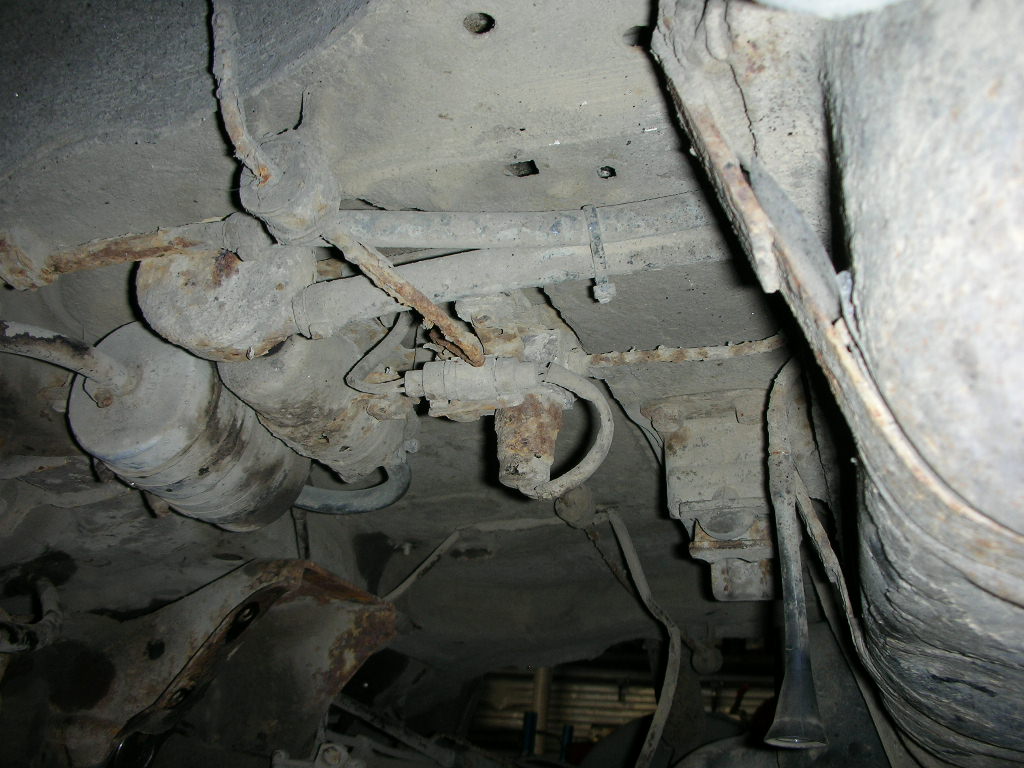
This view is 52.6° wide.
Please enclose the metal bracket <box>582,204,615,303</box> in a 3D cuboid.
[{"bbox_3d":[0.046,-0.070,0.555,0.013,0.052,0.014,-6,-3,7],"label":"metal bracket"}]

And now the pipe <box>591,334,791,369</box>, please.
[{"bbox_3d":[0.098,-0.018,0.580,0.112,0.011,0.010,-6,6,-8],"label":"pipe"}]

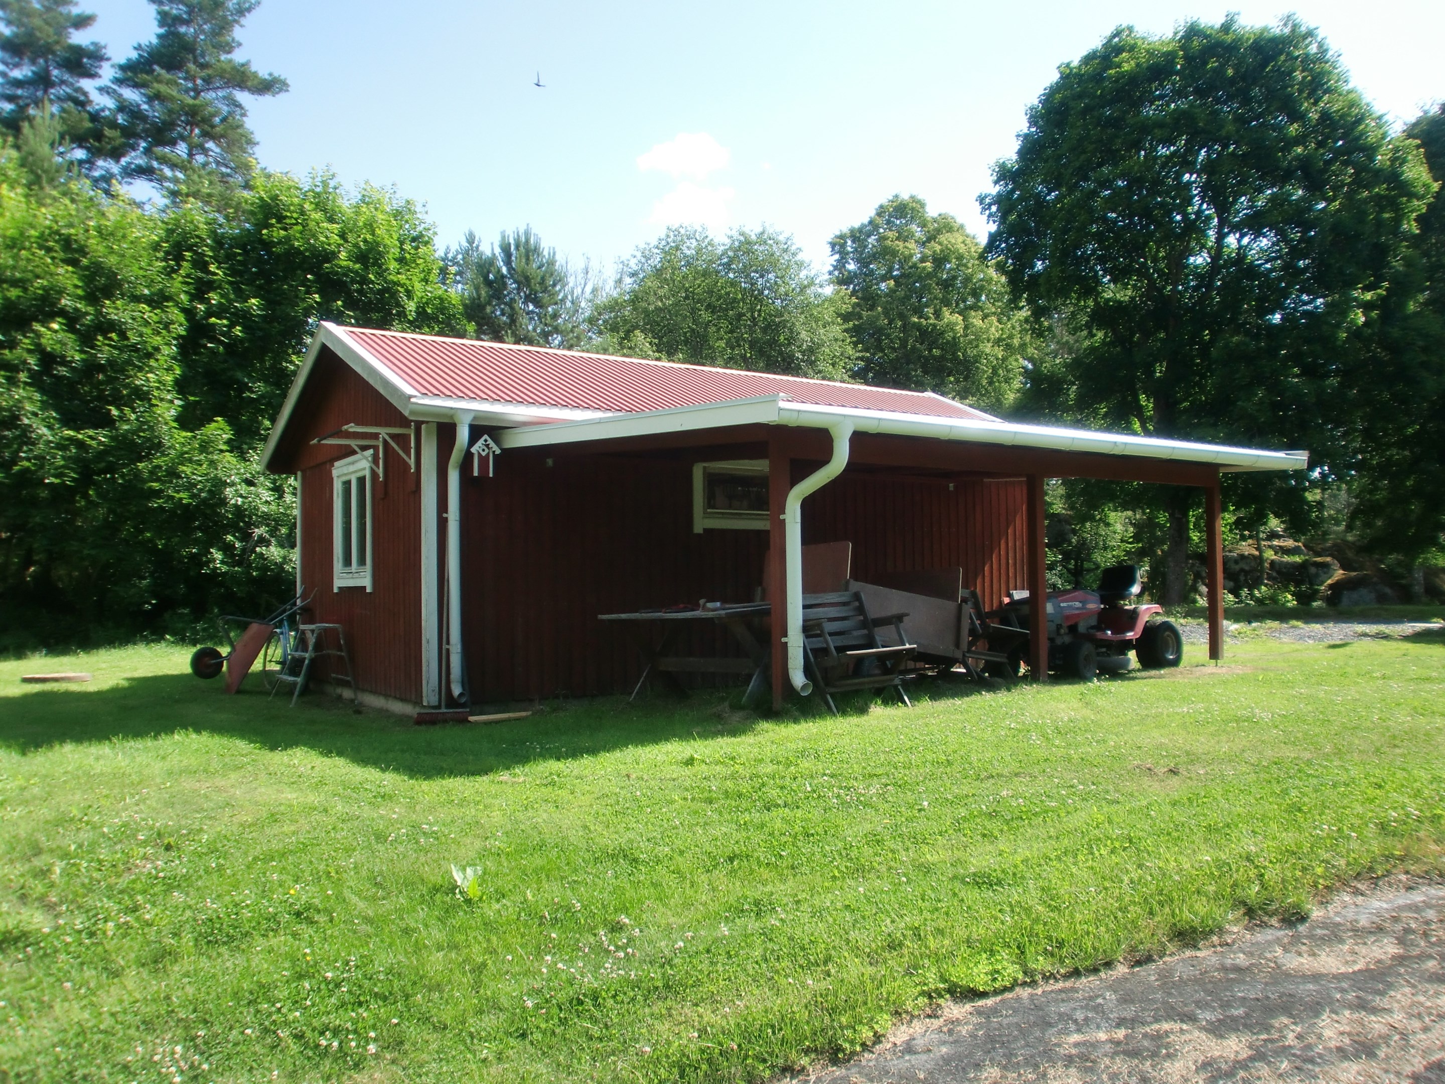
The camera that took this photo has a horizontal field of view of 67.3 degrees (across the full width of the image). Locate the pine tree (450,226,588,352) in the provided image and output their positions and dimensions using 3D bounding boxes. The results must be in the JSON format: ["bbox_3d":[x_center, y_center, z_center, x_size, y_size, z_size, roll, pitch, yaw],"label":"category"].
[{"bbox_3d":[-5.570,-3.542,30.000,3.814,10.360,3.623,-1,-2,-10],"label":"pine tree"}]

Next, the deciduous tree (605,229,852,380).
[{"bbox_3d":[0.124,-4.032,34.000,7.753,11.777,7.365,-1,-2,0],"label":"deciduous tree"}]

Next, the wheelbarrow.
[{"bbox_3d":[-5.392,0.969,12.374,0.683,1.465,0.644,38,-23,-28],"label":"wheelbarrow"}]

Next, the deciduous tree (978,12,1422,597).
[{"bbox_3d":[11.405,-5.451,25.500,10.214,13.739,9.703,-2,-2,24],"label":"deciduous tree"}]

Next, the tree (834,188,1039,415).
[{"bbox_3d":[7.312,-4.984,37.000,7.130,13.701,6.774,-1,-2,11],"label":"tree"}]

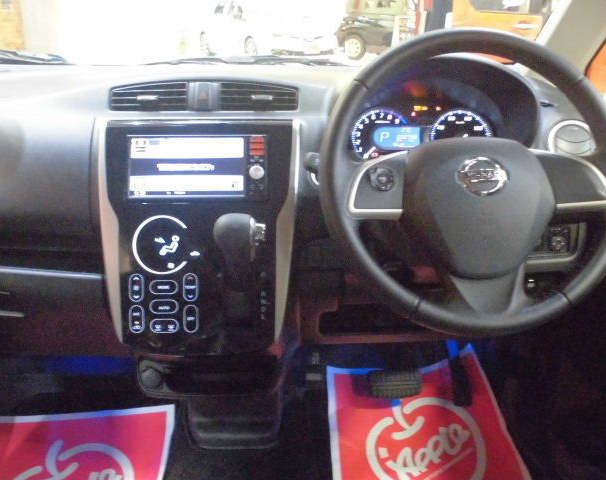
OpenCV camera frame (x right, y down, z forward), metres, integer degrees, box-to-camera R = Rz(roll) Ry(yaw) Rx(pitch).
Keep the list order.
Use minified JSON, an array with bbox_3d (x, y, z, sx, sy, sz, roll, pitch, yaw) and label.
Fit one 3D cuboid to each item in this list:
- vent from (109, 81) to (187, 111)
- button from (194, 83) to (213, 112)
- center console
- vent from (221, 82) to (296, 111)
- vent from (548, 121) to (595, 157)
[{"bbox_3d":[-0.230,-0.213,0.935,0.115,0.042,0.030,0,-3,0],"label":"vent"},{"bbox_3d":[-0.147,-0.212,0.930,0.029,0.041,0.020,0,-3,0],"label":"button"},{"bbox_3d":[-0.151,0.024,0.900,0.277,0.390,0.120,0,-4,0],"label":"center console"},{"bbox_3d":[-0.066,-0.213,0.935,0.115,0.042,0.030,0,-3,0],"label":"vent"},{"bbox_3d":[0.407,-0.147,0.945,0.078,0.075,0.030,0,-3,6],"label":"vent"}]

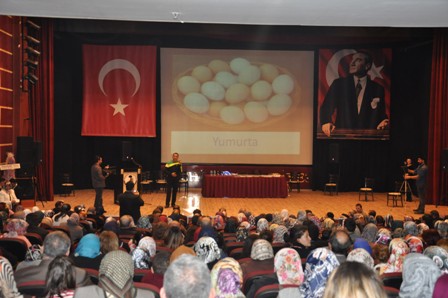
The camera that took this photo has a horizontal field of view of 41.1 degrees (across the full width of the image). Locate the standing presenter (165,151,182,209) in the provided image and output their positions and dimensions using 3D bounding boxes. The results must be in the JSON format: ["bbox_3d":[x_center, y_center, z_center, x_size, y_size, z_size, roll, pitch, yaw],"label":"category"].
[{"bbox_3d":[-1.582,0.987,18.700,0.540,1.730,0.360,1,2,-7],"label":"standing presenter"}]

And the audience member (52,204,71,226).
[{"bbox_3d":[-3.601,1.816,13.467,0.480,1.170,0.650,2,2,14],"label":"audience member"}]

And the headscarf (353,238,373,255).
[{"bbox_3d":[1.437,1.049,6.201,0.200,0.250,0.240,1,0,-9],"label":"headscarf"}]

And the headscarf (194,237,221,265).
[{"bbox_3d":[-0.142,0.867,5.001,0.220,0.260,0.250,1,0,0],"label":"headscarf"}]

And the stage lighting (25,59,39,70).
[{"bbox_3d":[-5.735,-2.520,17.800,0.320,0.320,0.420,3,-21,47],"label":"stage lighting"}]

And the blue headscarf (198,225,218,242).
[{"bbox_3d":[-0.197,1.053,7.303,0.220,0.270,0.250,1,2,-2],"label":"blue headscarf"}]

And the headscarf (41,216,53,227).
[{"bbox_3d":[-2.849,1.224,9.604,0.210,0.260,0.250,1,2,6],"label":"headscarf"}]

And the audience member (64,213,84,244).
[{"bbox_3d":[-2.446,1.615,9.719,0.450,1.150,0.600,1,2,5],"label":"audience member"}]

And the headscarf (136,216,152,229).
[{"bbox_3d":[-1.233,1.182,9.304,0.220,0.260,0.250,1,2,6],"label":"headscarf"}]

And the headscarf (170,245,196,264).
[{"bbox_3d":[-0.328,0.911,4.804,0.210,0.270,0.250,1,2,0],"label":"headscarf"}]

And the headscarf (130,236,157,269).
[{"bbox_3d":[-0.757,0.966,5.601,0.230,0.290,0.250,1,0,0],"label":"headscarf"}]

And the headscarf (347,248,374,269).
[{"bbox_3d":[1.050,0.907,4.605,0.220,0.280,0.250,1,2,-3],"label":"headscarf"}]

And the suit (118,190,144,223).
[{"bbox_3d":[-2.222,1.404,14.314,0.580,0.820,0.380,1,2,6],"label":"suit"}]

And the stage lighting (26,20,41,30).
[{"bbox_3d":[-6.160,-3.993,19.300,0.450,0.340,0.350,16,-9,-43],"label":"stage lighting"}]

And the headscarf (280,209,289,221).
[{"bbox_3d":[1.464,1.592,14.400,0.210,0.290,0.240,1,2,-1],"label":"headscarf"}]

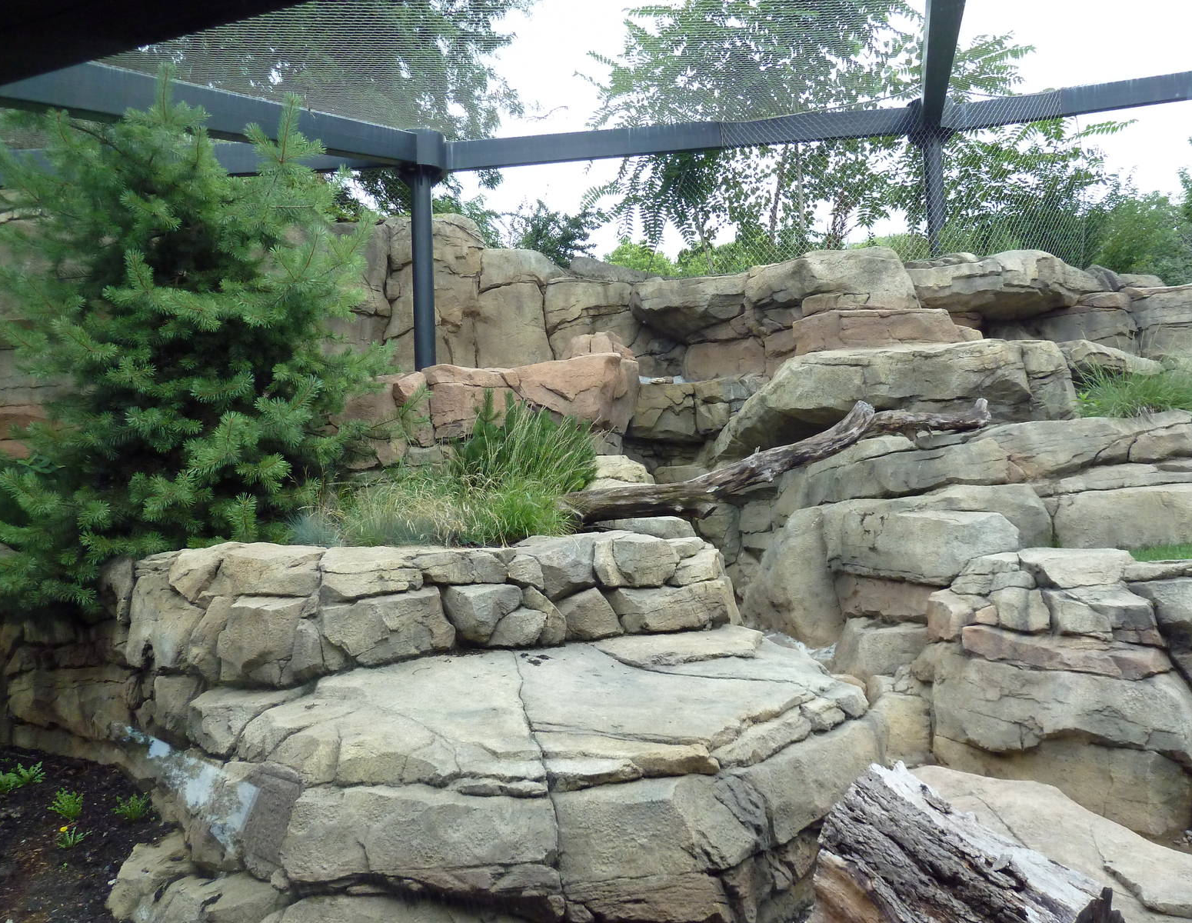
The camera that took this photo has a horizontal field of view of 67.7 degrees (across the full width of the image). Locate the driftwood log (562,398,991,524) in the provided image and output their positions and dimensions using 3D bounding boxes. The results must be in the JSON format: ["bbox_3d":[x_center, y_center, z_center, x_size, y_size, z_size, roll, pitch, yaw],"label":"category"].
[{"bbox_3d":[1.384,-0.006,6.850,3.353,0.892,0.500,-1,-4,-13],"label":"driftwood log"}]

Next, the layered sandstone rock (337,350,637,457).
[{"bbox_3d":[-0.856,-0.458,7.700,2.420,0.780,1.100,-2,-4,12],"label":"layered sandstone rock"}]

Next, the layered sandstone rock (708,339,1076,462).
[{"bbox_3d":[2.560,-0.500,8.000,3.000,0.950,1.500,-2,-3,0],"label":"layered sandstone rock"}]

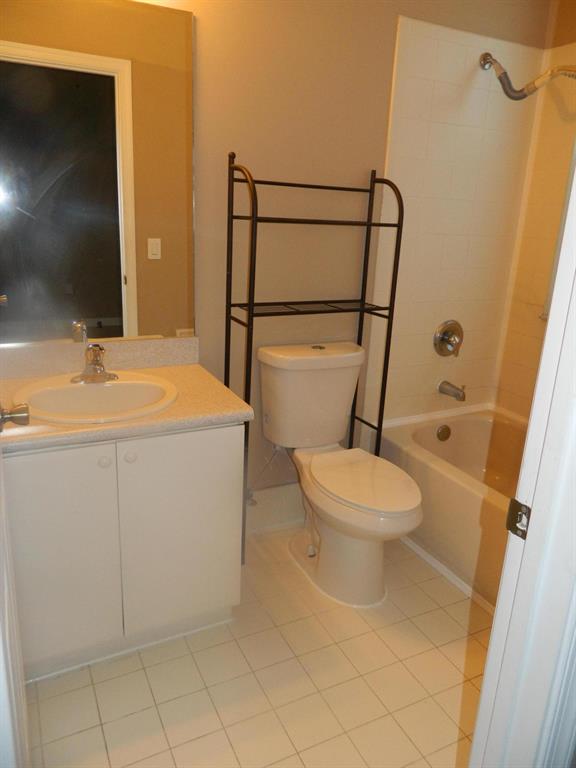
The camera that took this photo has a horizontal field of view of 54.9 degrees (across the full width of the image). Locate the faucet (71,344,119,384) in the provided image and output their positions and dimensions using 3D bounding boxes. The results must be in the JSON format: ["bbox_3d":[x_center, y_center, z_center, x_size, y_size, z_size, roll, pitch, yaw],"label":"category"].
[{"bbox_3d":[-0.621,-0.058,1.798,0.153,0.127,0.166,-6,18,-26],"label":"faucet"}]

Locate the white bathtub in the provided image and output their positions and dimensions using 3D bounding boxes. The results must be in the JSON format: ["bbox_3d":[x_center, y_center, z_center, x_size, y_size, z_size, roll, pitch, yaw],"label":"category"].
[{"bbox_3d":[1.067,0.566,2.219,0.835,0.432,1.524,-6,18,-26],"label":"white bathtub"}]

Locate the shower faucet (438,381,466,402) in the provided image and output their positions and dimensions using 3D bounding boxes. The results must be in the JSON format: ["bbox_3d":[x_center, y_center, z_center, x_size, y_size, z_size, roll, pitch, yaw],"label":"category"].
[{"bbox_3d":[0.806,0.035,2.716,0.063,0.083,0.150,-6,18,-26],"label":"shower faucet"}]

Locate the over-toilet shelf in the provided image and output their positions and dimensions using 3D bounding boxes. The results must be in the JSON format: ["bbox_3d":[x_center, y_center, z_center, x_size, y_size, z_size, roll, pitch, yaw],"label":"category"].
[{"bbox_3d":[0.088,-0.075,2.250,0.650,1.572,0.234,-6,18,-26],"label":"over-toilet shelf"}]

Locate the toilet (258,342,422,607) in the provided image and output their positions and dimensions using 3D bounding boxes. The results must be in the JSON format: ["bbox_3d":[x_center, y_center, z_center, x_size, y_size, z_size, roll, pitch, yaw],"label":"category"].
[{"bbox_3d":[0.222,0.343,2.127,0.441,0.849,0.768,-6,18,-26],"label":"toilet"}]

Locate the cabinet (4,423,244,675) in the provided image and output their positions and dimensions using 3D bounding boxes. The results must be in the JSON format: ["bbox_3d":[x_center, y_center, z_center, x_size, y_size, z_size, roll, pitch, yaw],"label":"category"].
[{"bbox_3d":[-0.610,0.434,1.868,0.753,0.756,0.565,-6,18,-26],"label":"cabinet"}]

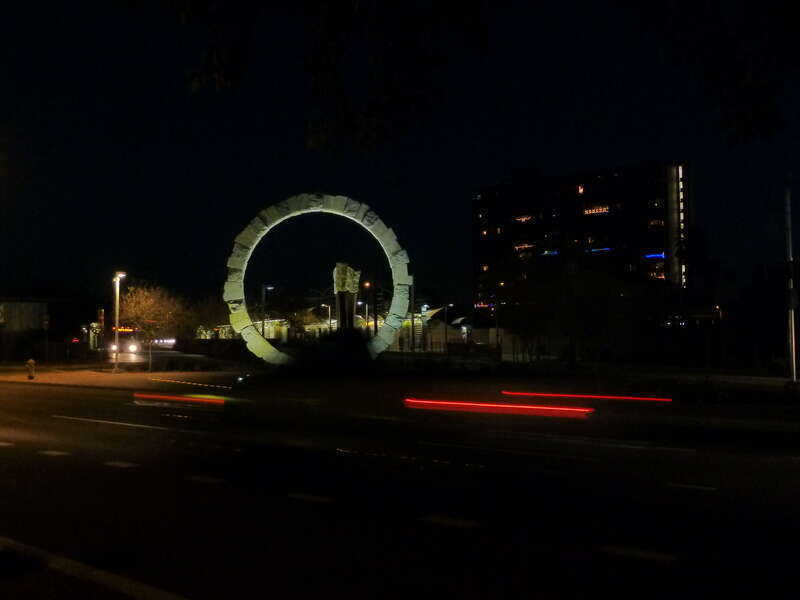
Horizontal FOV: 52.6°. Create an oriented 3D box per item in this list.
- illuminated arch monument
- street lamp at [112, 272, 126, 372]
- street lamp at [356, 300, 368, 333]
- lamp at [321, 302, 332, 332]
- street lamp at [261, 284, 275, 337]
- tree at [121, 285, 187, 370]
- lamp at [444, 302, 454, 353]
[{"bbox_3d":[-3.980,-0.870,39.000,9.100,8.400,0.850,0,-3,-6],"label":"illuminated arch monument"},{"bbox_3d":[-14.560,1.090,42.000,0.730,5.250,0.350,0,-3,0],"label":"street lamp"},{"bbox_3d":[-5.240,3.910,113.000,1.400,7.200,0.400,0,-3,0],"label":"street lamp"},{"bbox_3d":[-10.540,4.090,116.000,1.400,7.200,0.400,0,-3,0],"label":"lamp"},{"bbox_3d":[-13.100,2.130,80.000,1.400,7.100,0.400,0,-3,0],"label":"street lamp"},{"bbox_3d":[-13.200,1.480,43.500,3.700,4.650,3.600,0,-3,0],"label":"tree"},{"bbox_3d":[7.040,3.980,115.000,1.400,7.200,0.400,0,-3,0],"label":"lamp"}]

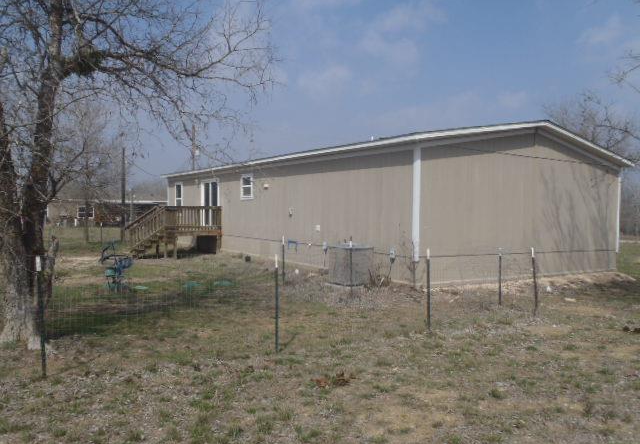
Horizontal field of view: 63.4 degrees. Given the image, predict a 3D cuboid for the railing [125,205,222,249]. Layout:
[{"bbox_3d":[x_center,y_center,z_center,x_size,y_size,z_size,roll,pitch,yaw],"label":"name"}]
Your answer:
[{"bbox_3d":[-5.913,0.190,20.672,3.170,1.630,2.650,1,2,-33],"label":"railing"}]

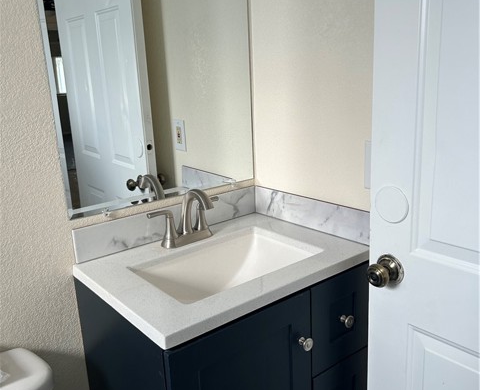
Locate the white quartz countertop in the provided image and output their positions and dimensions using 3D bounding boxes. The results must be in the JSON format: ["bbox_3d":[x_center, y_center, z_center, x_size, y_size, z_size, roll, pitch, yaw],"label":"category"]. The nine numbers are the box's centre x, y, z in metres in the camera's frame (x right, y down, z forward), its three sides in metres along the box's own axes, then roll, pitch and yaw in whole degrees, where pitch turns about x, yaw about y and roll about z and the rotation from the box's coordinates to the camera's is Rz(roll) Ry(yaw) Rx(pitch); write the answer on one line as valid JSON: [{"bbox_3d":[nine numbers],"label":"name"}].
[{"bbox_3d":[-0.040,0.169,1.248,0.627,0.028,0.485,-14,18,-36],"label":"white quartz countertop"}]

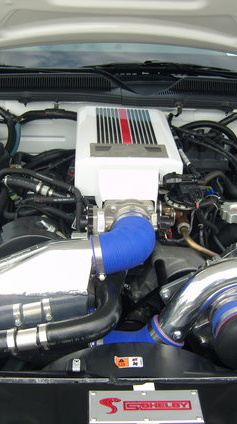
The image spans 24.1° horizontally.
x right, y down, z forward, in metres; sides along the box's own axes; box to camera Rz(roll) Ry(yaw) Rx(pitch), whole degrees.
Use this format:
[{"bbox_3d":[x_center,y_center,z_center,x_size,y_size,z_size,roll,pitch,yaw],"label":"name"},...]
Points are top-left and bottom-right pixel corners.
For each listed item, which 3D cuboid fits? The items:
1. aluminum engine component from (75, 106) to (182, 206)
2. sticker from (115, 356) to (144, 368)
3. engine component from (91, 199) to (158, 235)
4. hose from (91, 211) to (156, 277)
[{"bbox_3d":[0.016,-0.147,1.496,0.262,0.125,0.440,1,29,-3],"label":"aluminum engine component"},{"bbox_3d":[0.020,0.283,1.045,0.055,0.002,0.023,0,41,0],"label":"sticker"},{"bbox_3d":[0.010,0.013,1.322,0.148,0.100,0.080,1,29,-3],"label":"engine component"},{"bbox_3d":[0.012,0.068,1.215,0.138,0.100,0.160,1,29,-3],"label":"hose"}]

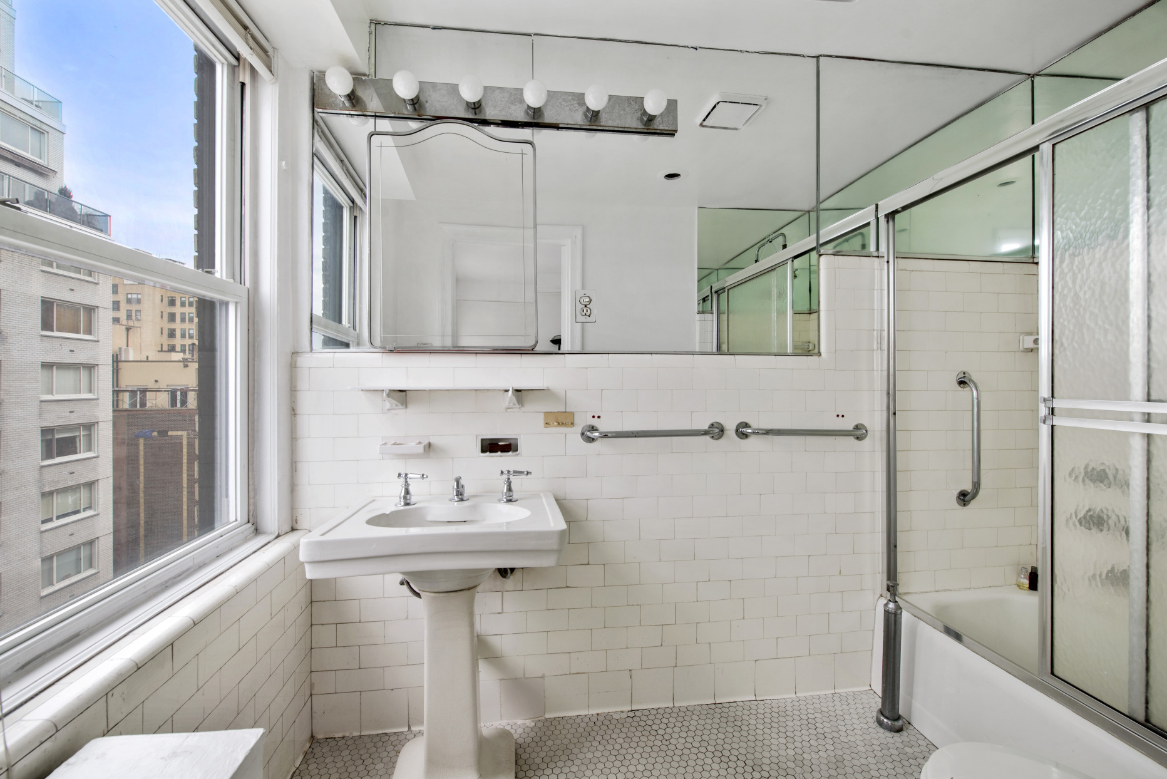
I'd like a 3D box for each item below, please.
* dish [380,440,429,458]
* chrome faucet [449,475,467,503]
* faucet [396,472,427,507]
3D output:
[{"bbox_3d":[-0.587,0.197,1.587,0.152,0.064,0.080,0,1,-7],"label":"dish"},{"bbox_3d":[-0.401,0.320,1.564,0.062,0.080,0.080,0,1,-2],"label":"chrome faucet"},{"bbox_3d":[-0.535,0.310,1.518,0.104,0.102,0.062,0,1,-2],"label":"faucet"}]

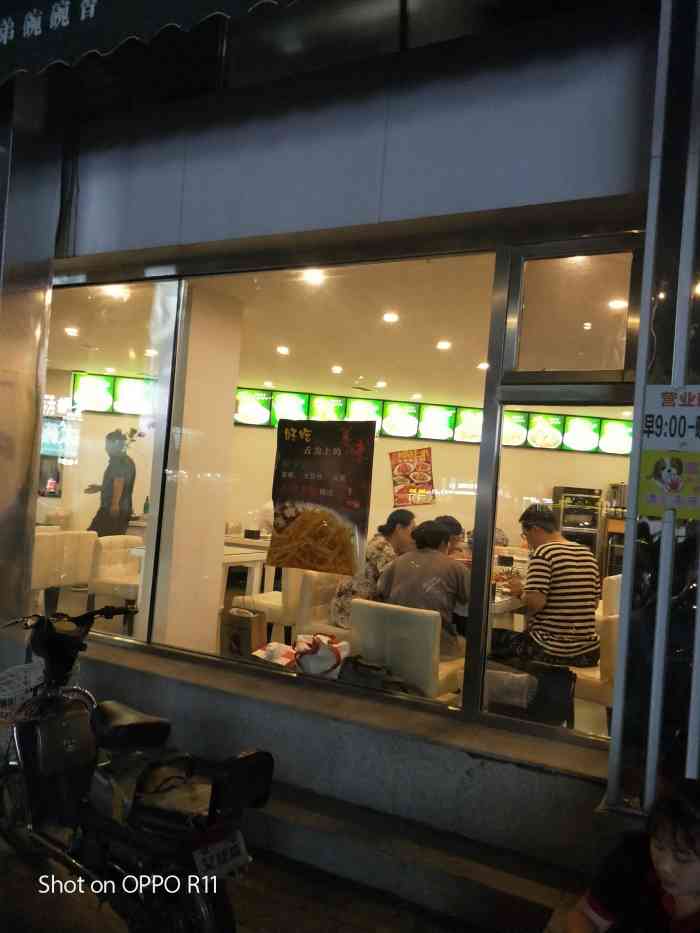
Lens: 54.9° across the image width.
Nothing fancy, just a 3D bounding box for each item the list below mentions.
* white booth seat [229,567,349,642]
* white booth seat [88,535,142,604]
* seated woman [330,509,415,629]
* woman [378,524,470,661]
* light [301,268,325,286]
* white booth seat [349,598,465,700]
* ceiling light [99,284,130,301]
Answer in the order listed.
[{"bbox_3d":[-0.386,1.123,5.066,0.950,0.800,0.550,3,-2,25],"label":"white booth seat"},{"bbox_3d":[-1.863,1.033,5.746,0.520,0.800,0.500,3,-2,25],"label":"white booth seat"},{"bbox_3d":[0.211,0.926,4.554,0.750,1.240,0.480,4,-2,19],"label":"seated woman"},{"bbox_3d":[0.431,0.930,3.824,0.500,1.230,0.720,3,-2,25],"label":"woman"},{"bbox_3d":[-0.218,-1.116,3.978,0.120,0.050,0.120,3,-2,25],"label":"light"},{"bbox_3d":[0.310,1.132,3.657,0.490,0.800,0.530,3,-2,25],"label":"white booth seat"},{"bbox_3d":[-1.613,-1.201,4.624,0.150,0.050,0.150,3,-2,25],"label":"ceiling light"}]

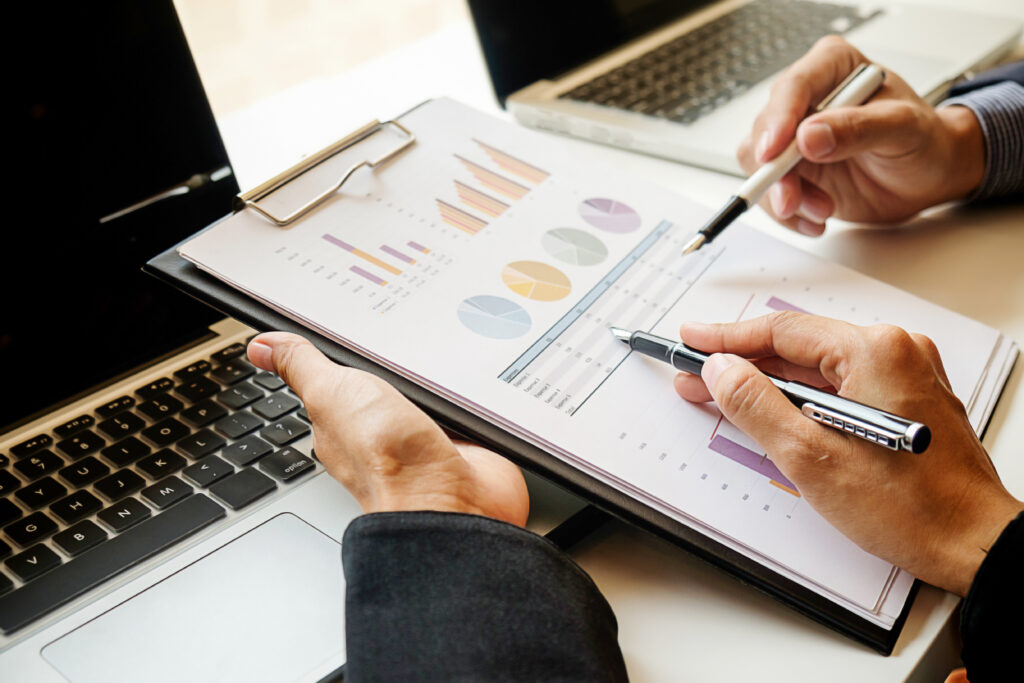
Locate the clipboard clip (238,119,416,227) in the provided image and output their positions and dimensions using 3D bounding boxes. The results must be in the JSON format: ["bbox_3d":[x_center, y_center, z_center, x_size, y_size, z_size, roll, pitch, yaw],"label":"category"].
[{"bbox_3d":[-0.080,-0.077,0.603,0.027,0.013,0.112,26,37,17],"label":"clipboard clip"}]

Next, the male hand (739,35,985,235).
[{"bbox_3d":[0.169,-0.100,0.650,0.120,0.080,0.075,1,29,7],"label":"male hand"}]

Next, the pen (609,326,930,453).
[{"bbox_3d":[0.087,0.014,0.494,0.012,0.014,0.153,-16,24,-35],"label":"pen"}]

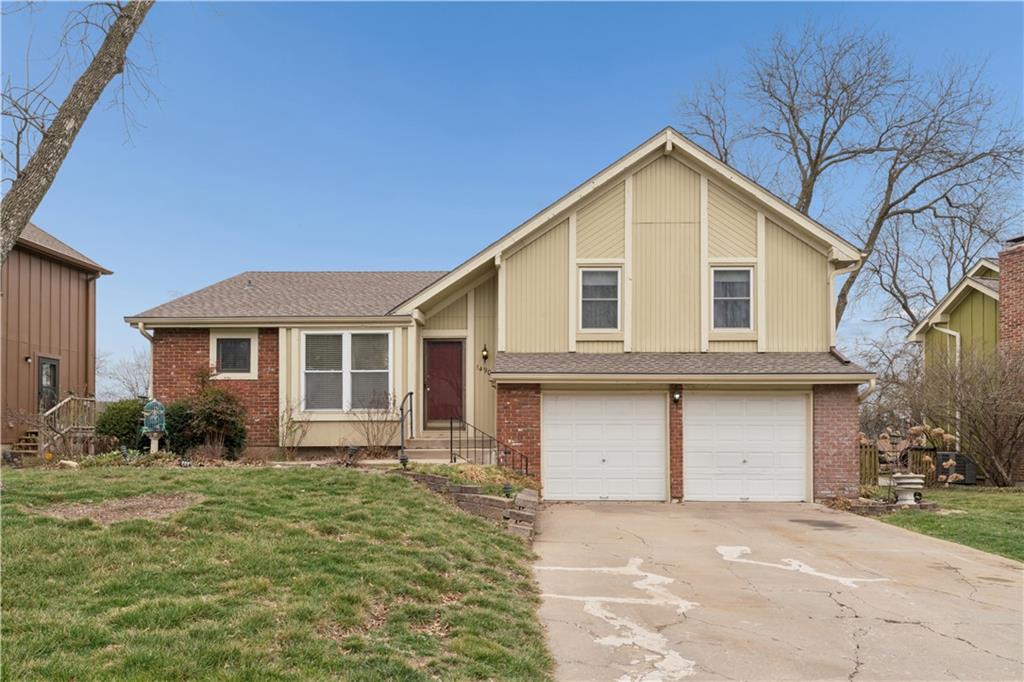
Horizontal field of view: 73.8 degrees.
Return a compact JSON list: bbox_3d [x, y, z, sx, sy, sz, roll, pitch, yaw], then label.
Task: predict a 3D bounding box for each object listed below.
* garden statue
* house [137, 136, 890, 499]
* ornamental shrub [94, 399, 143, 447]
[{"bbox_3d":[-7.470,1.800,14.250,0.500,1.200,0.460,0,0,0],"label":"garden statue"},{"bbox_3d":[-0.650,-0.580,17.800,15.500,7.550,9.600,0,0,1],"label":"house"},{"bbox_3d":[-8.730,1.870,15.200,1.120,1.180,1.100,0,0,0],"label":"ornamental shrub"}]

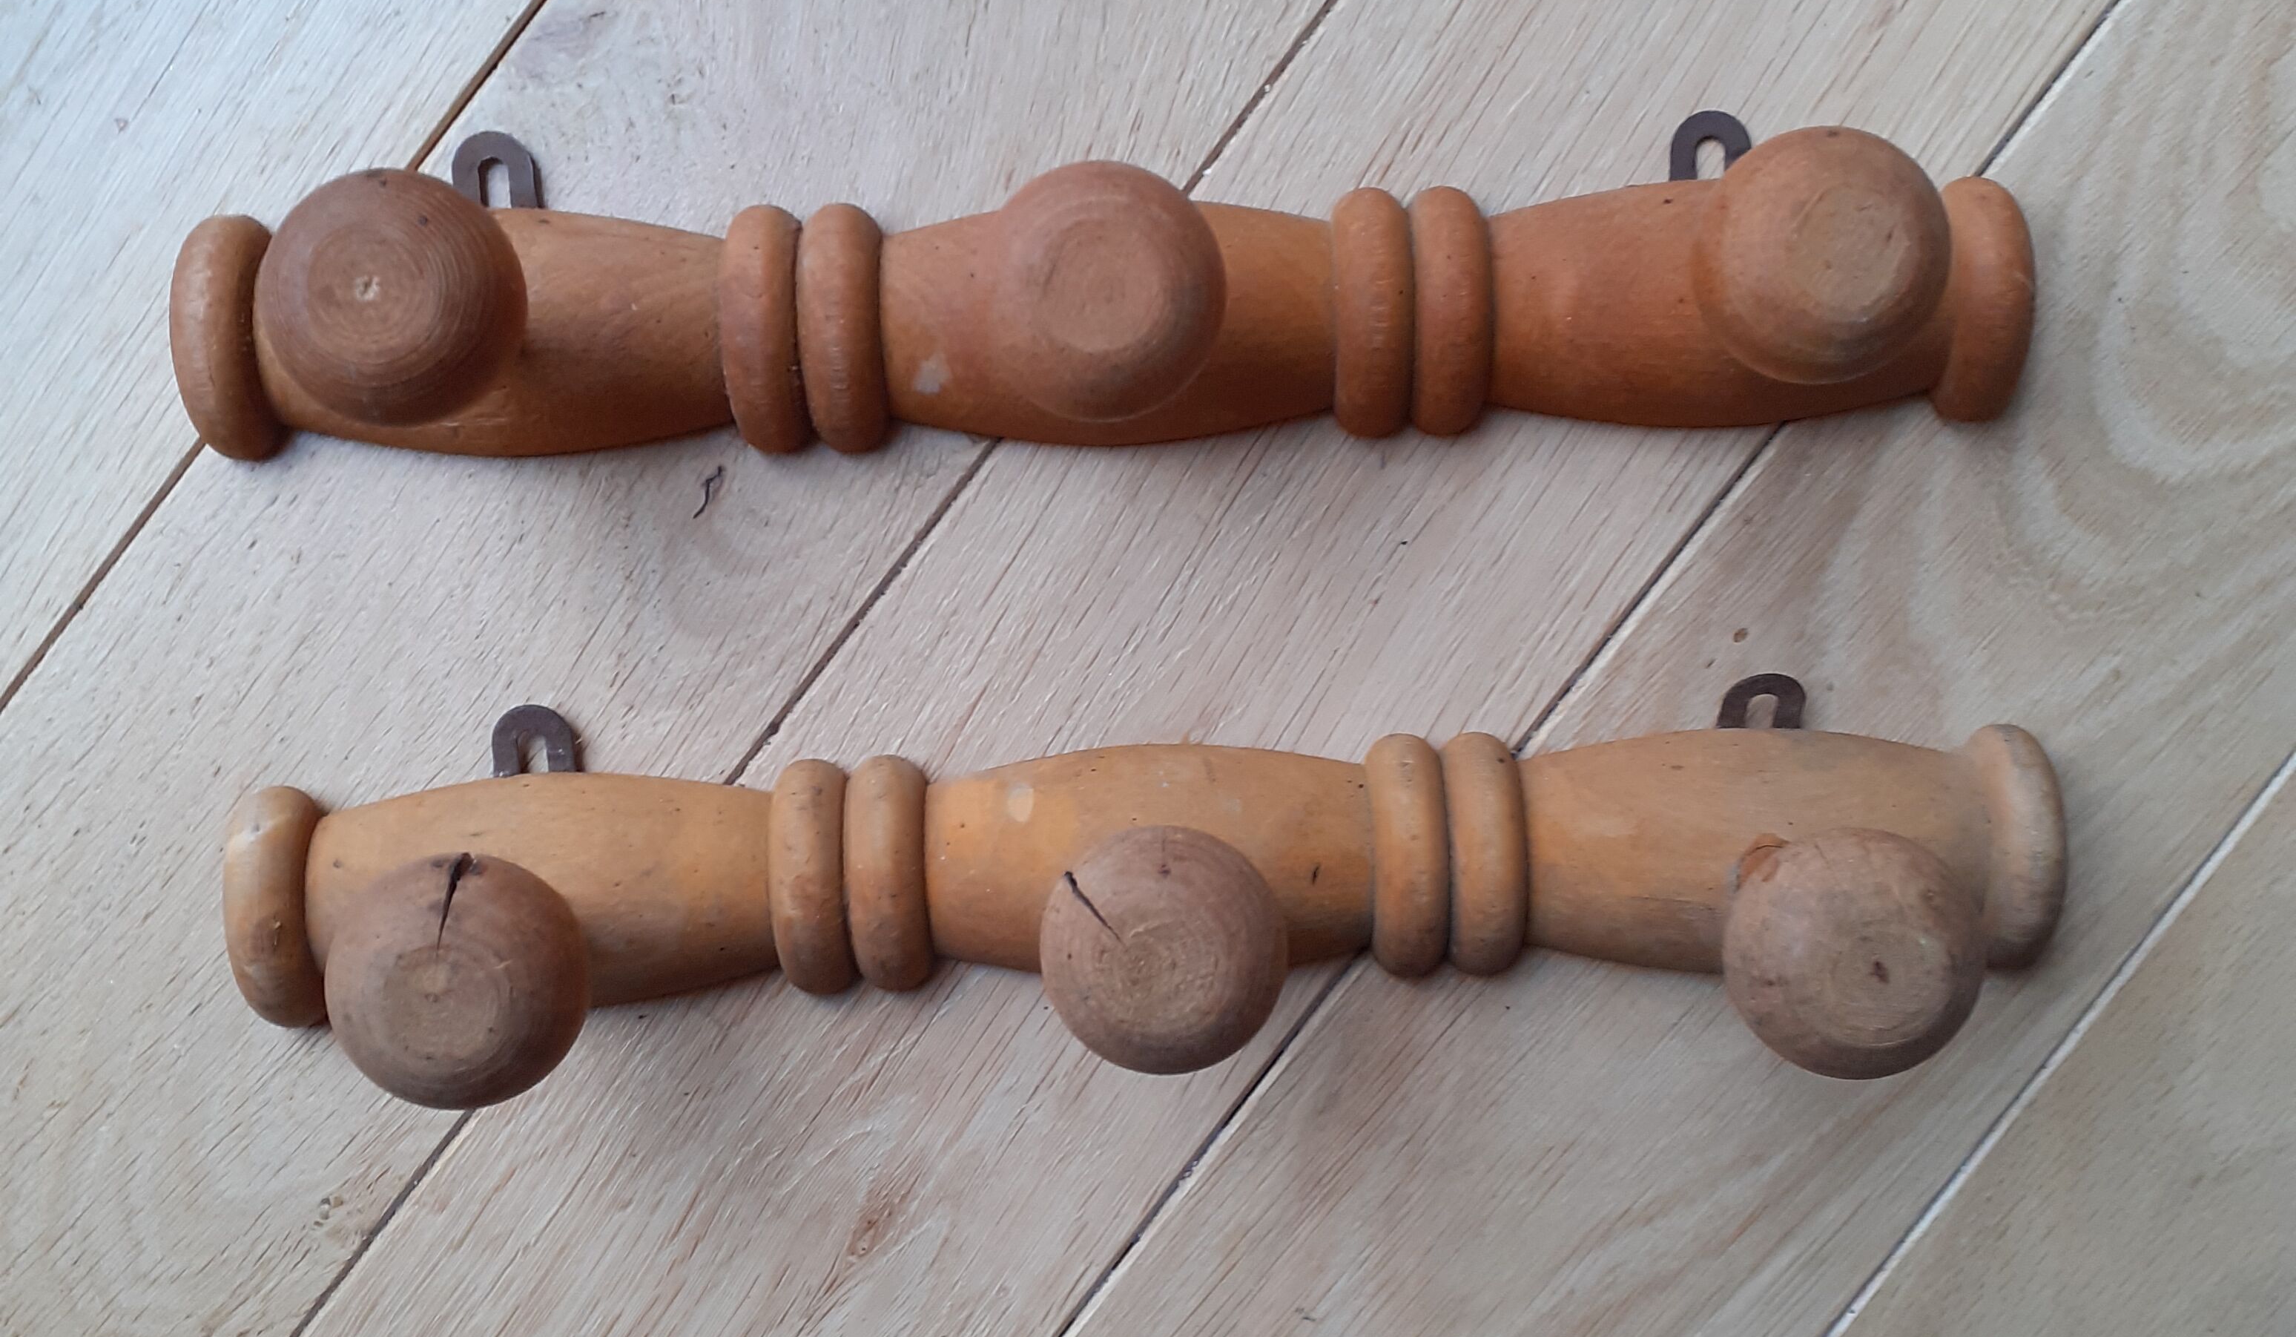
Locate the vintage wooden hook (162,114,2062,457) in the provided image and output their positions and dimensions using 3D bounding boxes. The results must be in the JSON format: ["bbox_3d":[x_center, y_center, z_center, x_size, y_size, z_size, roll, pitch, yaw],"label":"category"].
[{"bbox_3d":[-0.009,-0.085,0.490,0.409,0.112,0.072,-1,93,-1],"label":"vintage wooden hook"}]

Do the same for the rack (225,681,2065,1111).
[{"bbox_3d":[0.001,0.042,0.498,0.409,0.109,0.069,-2,93,-1],"label":"rack"}]

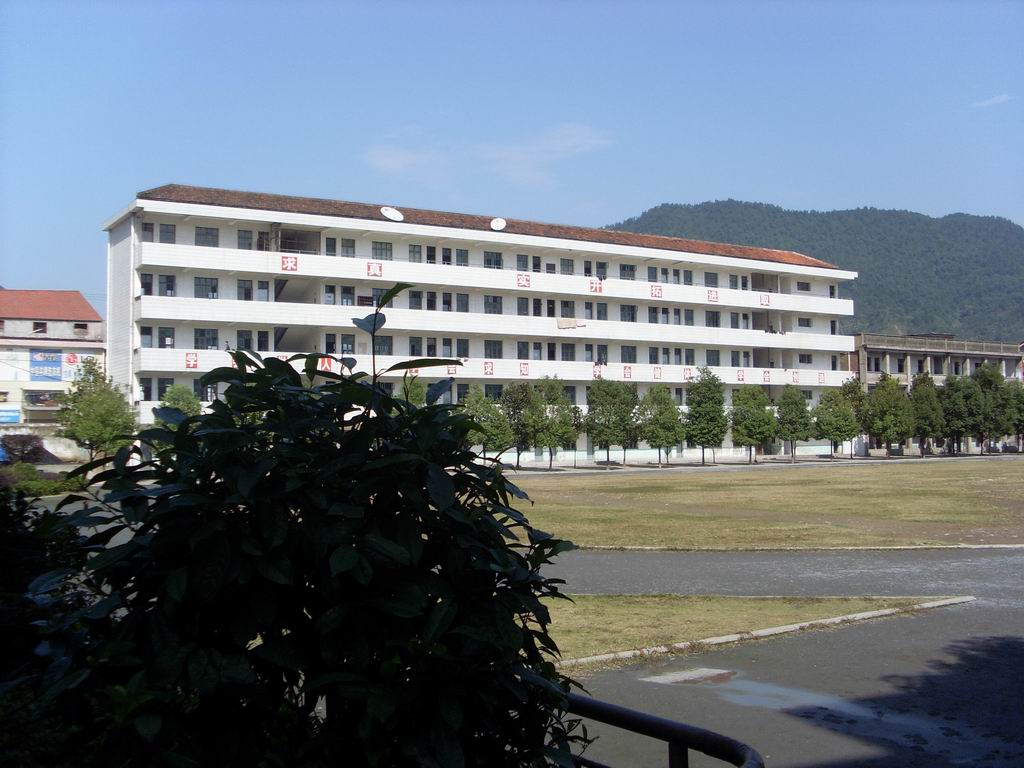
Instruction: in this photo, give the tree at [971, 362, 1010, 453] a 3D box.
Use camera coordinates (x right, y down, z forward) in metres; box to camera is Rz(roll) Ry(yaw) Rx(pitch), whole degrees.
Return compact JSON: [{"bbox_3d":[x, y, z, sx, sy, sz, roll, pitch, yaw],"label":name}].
[{"bbox_3d":[42.480,2.160,100.000,3.700,8.140,3.700,-1,-3,0],"label":"tree"}]

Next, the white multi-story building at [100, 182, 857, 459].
[{"bbox_3d":[1.880,-3.400,92.100,66.130,19.820,10.030,1,-3,-32],"label":"white multi-story building"}]

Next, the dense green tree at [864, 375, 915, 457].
[{"bbox_3d":[30.900,2.600,92.000,4.100,6.920,4.100,-1,-3,0],"label":"dense green tree"}]

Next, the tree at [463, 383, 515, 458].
[{"bbox_3d":[-1.540,2.740,70.500,3.500,5.550,3.500,-1,-3,0],"label":"tree"}]

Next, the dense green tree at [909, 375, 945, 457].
[{"bbox_3d":[34.760,2.610,94.500,3.300,7.150,3.300,-1,-3,0],"label":"dense green tree"}]

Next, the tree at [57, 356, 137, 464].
[{"bbox_3d":[-26.240,1.820,71.000,4.900,7.110,4.900,-1,-3,0],"label":"tree"}]

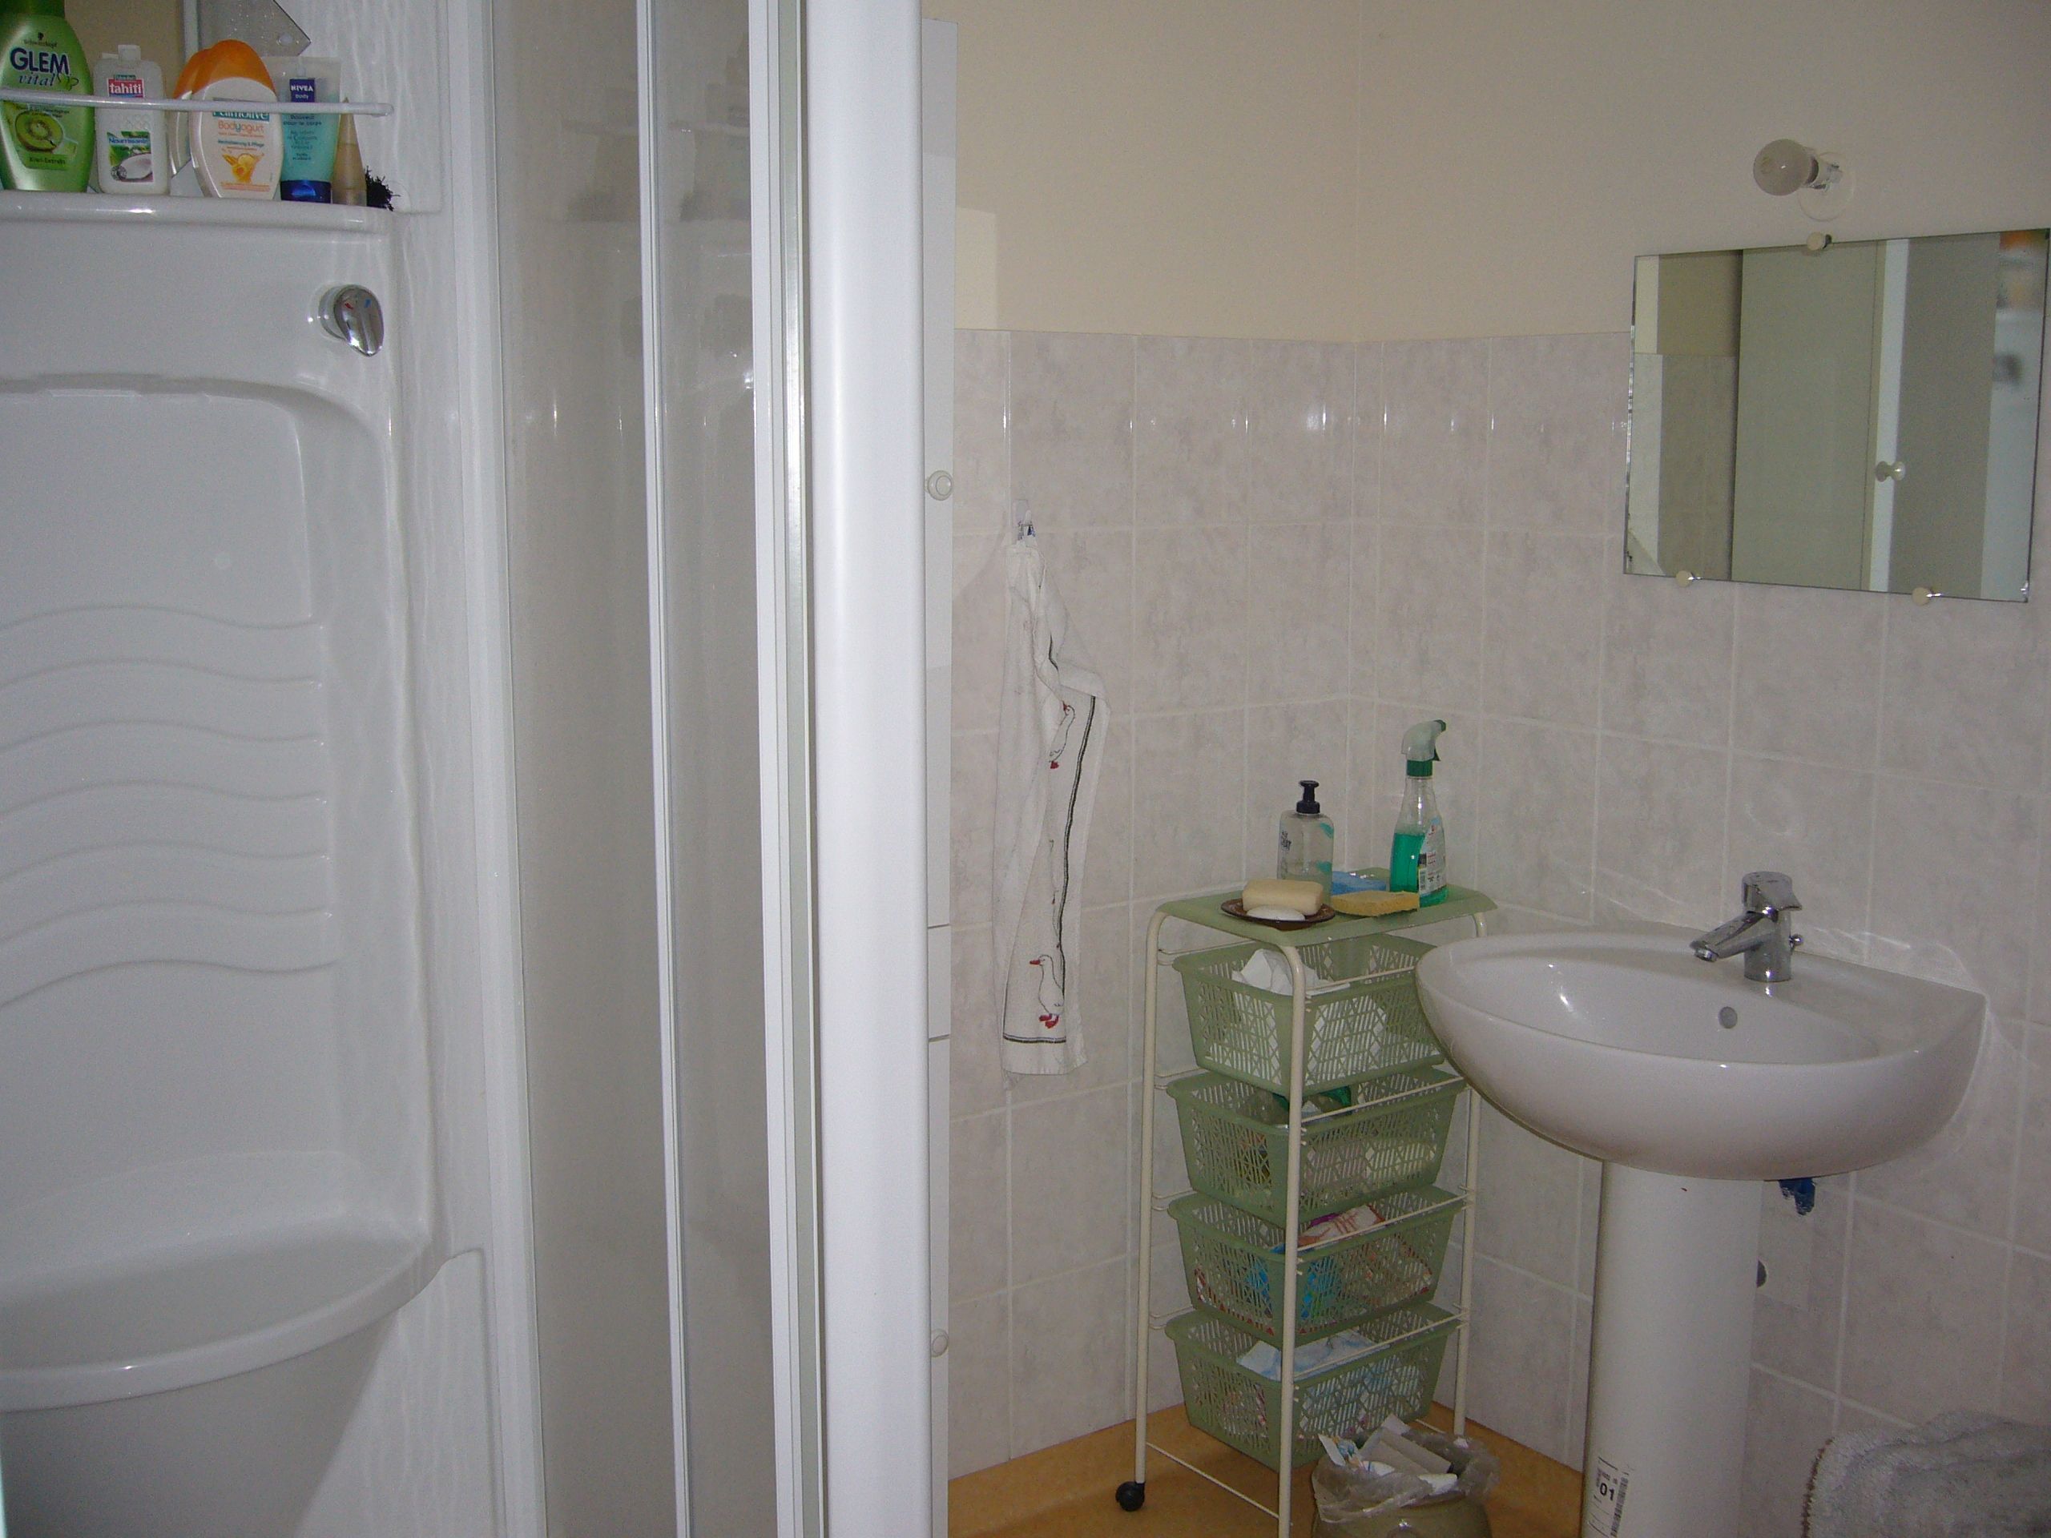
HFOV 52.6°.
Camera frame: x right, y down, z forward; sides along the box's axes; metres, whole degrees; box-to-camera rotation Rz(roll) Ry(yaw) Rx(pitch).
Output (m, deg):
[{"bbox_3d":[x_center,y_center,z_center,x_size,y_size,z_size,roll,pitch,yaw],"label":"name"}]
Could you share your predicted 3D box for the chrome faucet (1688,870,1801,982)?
[{"bbox_3d":[0.810,0.183,2.299,0.167,0.110,0.062,-7,11,-35],"label":"chrome faucet"}]

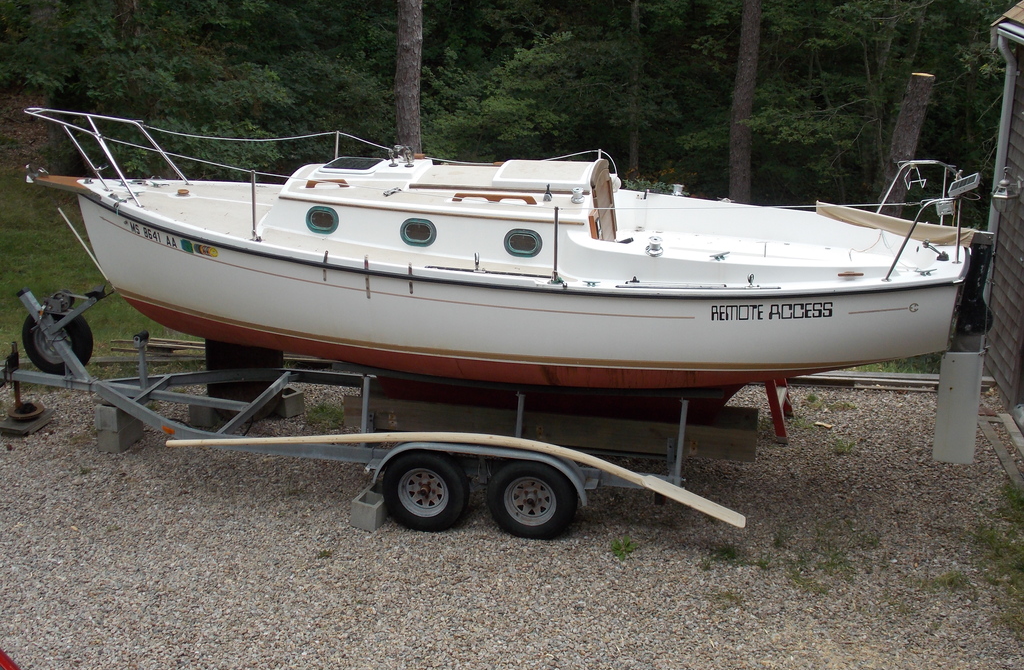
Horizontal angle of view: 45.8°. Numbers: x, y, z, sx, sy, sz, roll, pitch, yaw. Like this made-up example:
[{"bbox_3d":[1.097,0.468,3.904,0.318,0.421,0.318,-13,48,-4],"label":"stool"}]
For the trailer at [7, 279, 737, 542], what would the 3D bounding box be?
[{"bbox_3d":[-1.521,0.394,9.651,6.400,1.350,2.200,3,18,11],"label":"trailer"}]

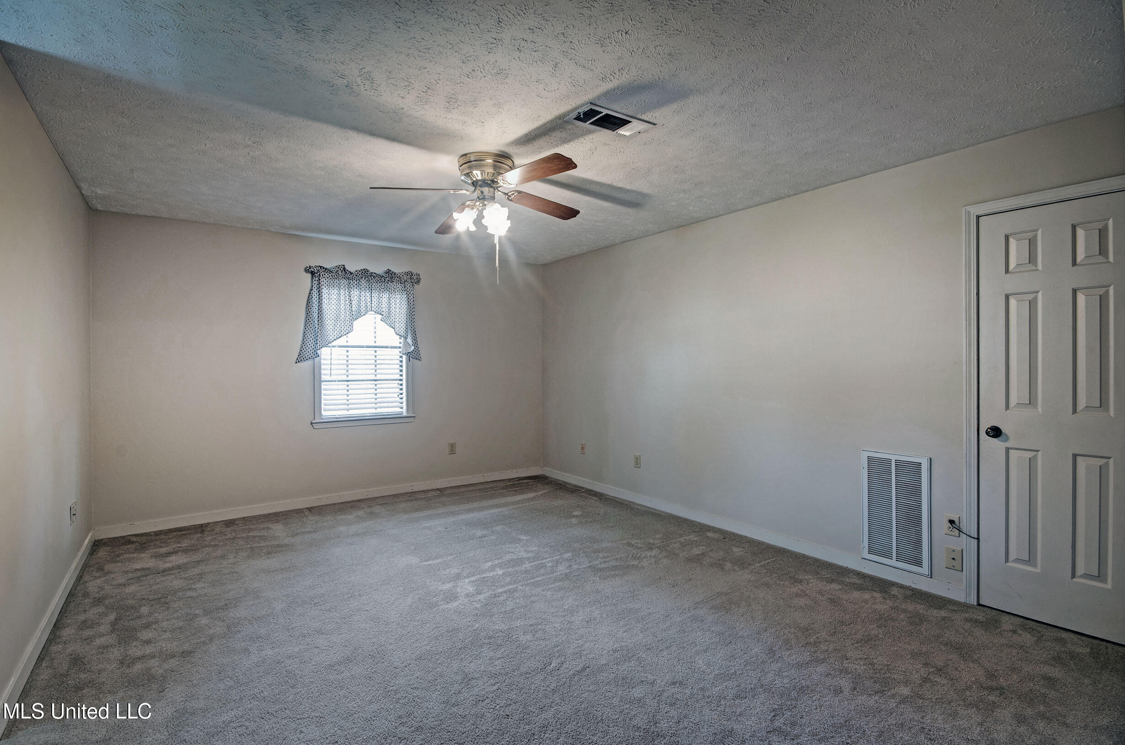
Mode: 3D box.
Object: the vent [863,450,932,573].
[{"bbox_3d":[1.997,0.835,2.812,0.035,0.692,0.348,-1,1,-40],"label":"vent"}]

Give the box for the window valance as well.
[{"bbox_3d":[-1.886,-0.541,4.407,1.097,0.910,0.120,-1,1,-31],"label":"window valance"}]

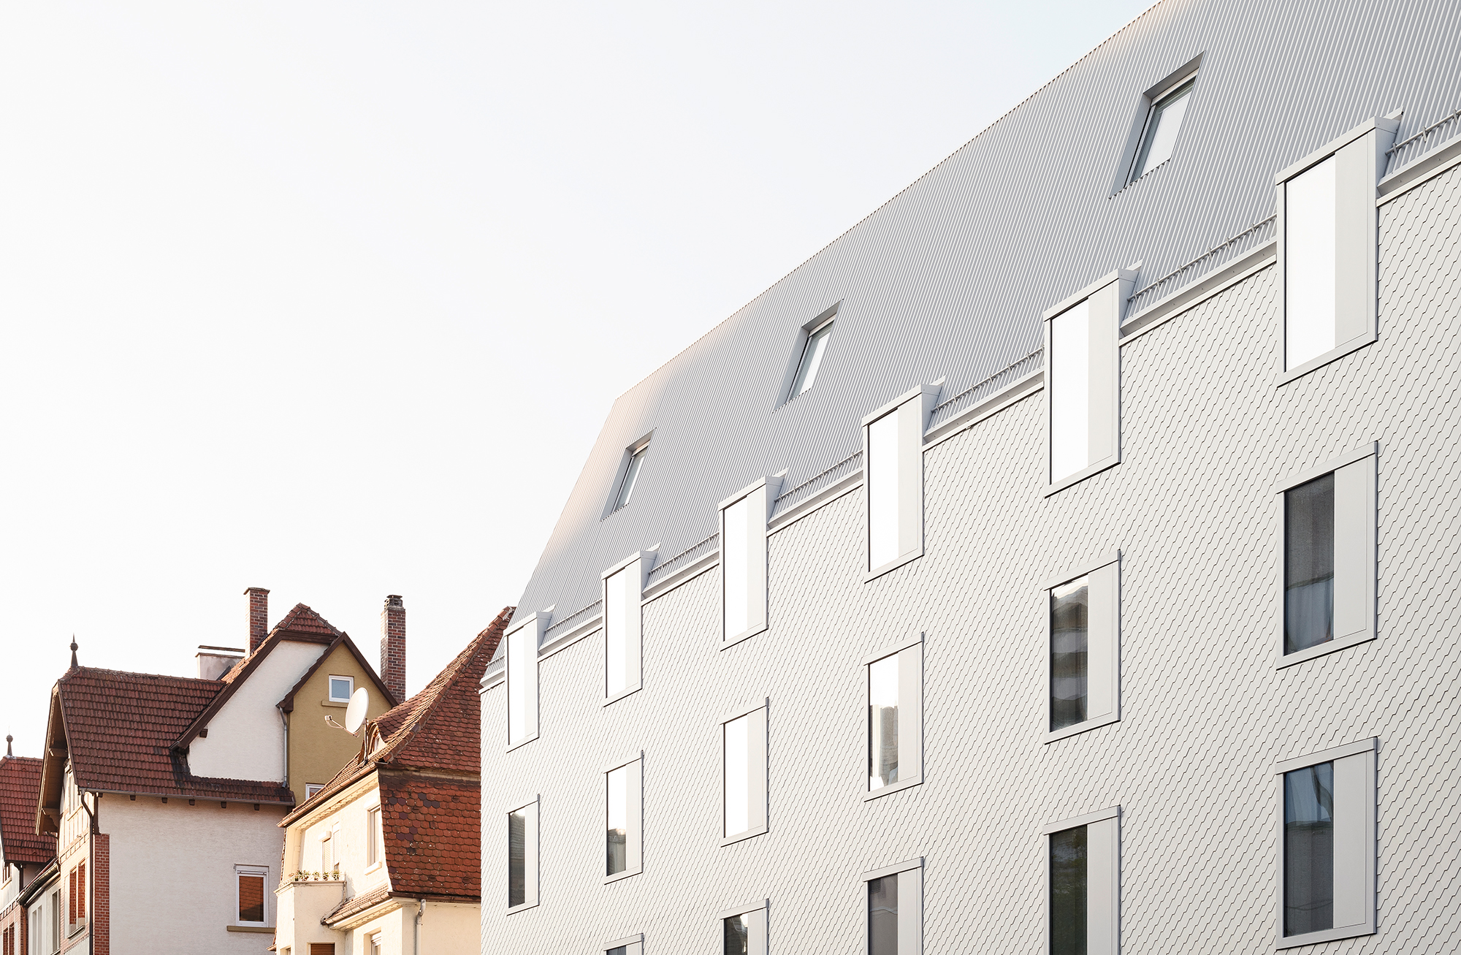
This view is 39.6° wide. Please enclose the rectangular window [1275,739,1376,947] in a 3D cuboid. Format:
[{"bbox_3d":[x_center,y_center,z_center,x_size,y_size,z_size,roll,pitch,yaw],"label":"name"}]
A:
[{"bbox_3d":[6.007,3.698,20.392,0.150,1.950,1.460,8,-17,-28],"label":"rectangular window"}]

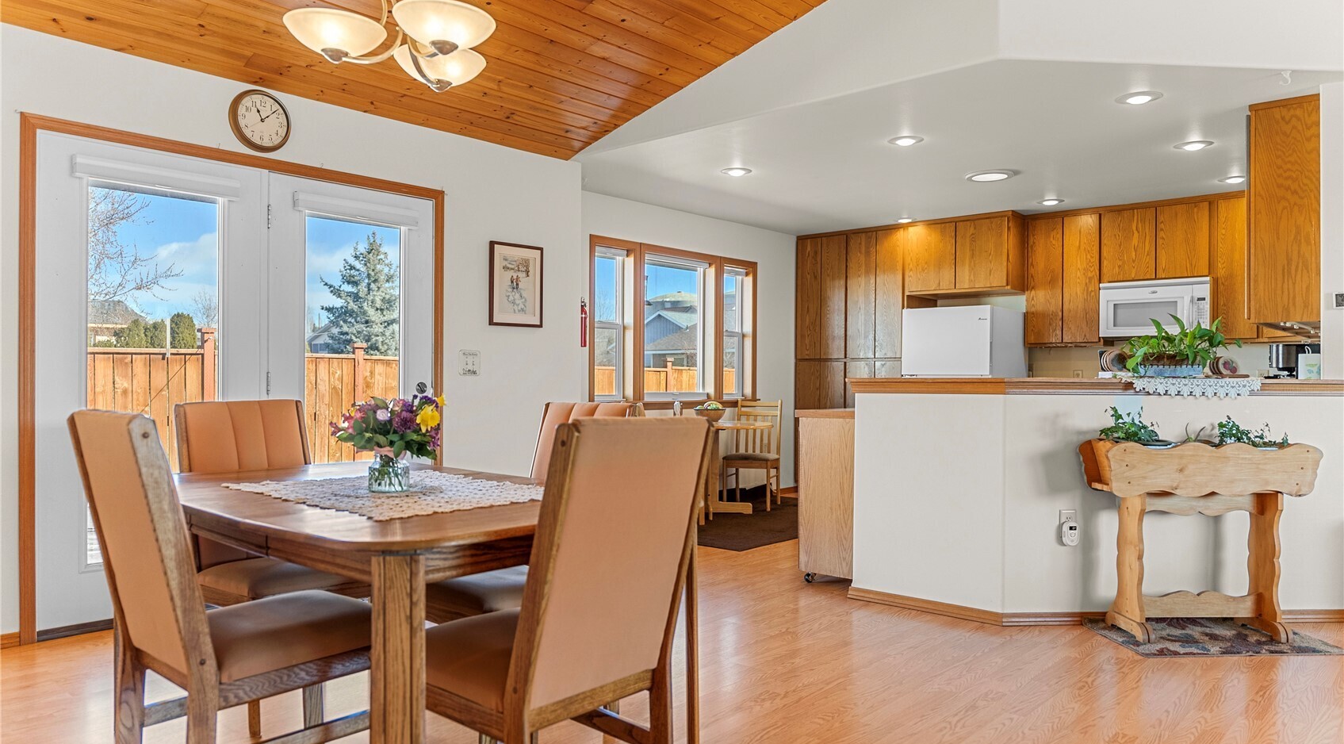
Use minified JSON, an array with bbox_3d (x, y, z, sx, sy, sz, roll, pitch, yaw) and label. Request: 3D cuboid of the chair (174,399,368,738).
[{"bbox_3d":[-1.321,0.601,3.059,0.640,1.000,0.480,0,0,41],"label":"chair"}]

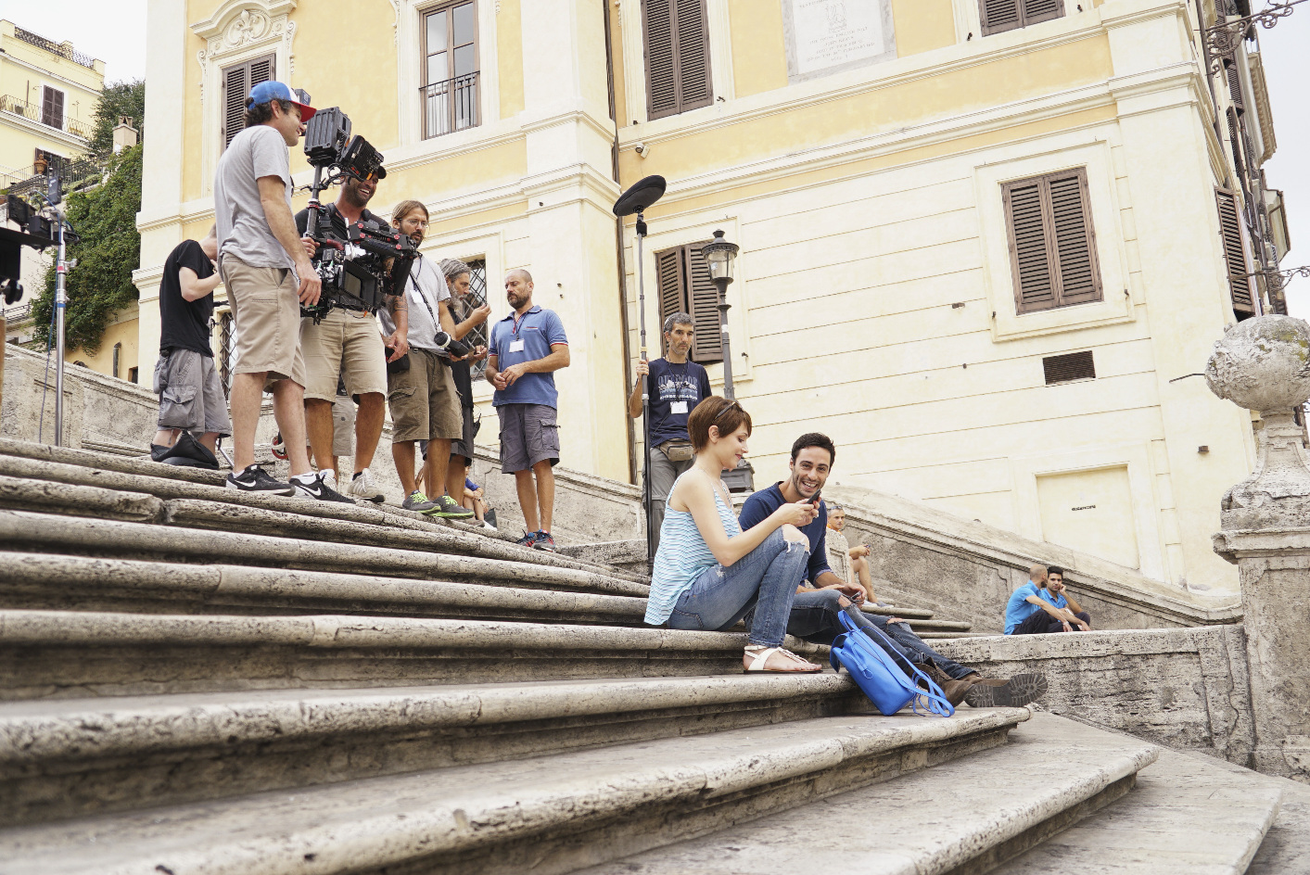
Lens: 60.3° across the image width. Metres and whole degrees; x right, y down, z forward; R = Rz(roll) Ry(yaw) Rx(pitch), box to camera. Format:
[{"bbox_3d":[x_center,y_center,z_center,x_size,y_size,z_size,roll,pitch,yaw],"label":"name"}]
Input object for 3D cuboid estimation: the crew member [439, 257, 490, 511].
[{"bbox_3d":[-1.171,-0.289,6.850,0.420,1.707,0.480,-3,-11,0],"label":"crew member"}]

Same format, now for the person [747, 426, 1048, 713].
[{"bbox_3d":[0.830,0.458,4.150,0.520,1.040,1.120,6,-15,-40],"label":"person"}]

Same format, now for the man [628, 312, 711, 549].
[{"bbox_3d":[0.100,0.073,7.165,0.530,1.789,0.380,-2,-11,-9],"label":"man"}]

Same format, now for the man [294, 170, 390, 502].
[{"bbox_3d":[-1.524,-0.551,5.650,0.580,1.754,0.450,2,-13,-26],"label":"man"}]

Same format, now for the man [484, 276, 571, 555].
[{"bbox_3d":[-0.808,-0.202,7.152,0.540,1.811,0.380,-9,-12,25],"label":"man"}]

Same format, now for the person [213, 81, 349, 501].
[{"bbox_3d":[-1.527,-0.633,4.620,0.520,1.788,0.500,-13,-15,40],"label":"person"}]

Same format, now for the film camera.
[{"bbox_3d":[-1.496,-1.111,5.641,0.460,1.081,0.380,-11,-13,34],"label":"film camera"}]

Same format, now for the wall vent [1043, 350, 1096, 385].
[{"bbox_3d":[5.387,-0.896,14.673,0.610,0.357,0.060,-8,-11,23],"label":"wall vent"}]

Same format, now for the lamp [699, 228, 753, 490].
[{"bbox_3d":[0.882,-0.956,13.600,0.450,3.281,0.450,-3,-11,-1],"label":"lamp"}]

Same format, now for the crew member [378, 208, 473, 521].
[{"bbox_3d":[-1.272,-0.469,6.271,0.520,1.805,0.420,6,-14,-40],"label":"crew member"}]

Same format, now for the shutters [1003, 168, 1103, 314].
[{"bbox_3d":[5.587,-2.765,15.908,1.153,1.970,0.090,-8,-12,22],"label":"shutters"}]

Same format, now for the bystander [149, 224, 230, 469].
[{"bbox_3d":[-2.459,-0.431,6.032,0.460,1.660,0.480,-2,-11,-6],"label":"bystander"}]

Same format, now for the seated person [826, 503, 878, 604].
[{"bbox_3d":[2.194,1.285,12.379,0.750,1.118,0.520,-10,-13,32],"label":"seated person"}]

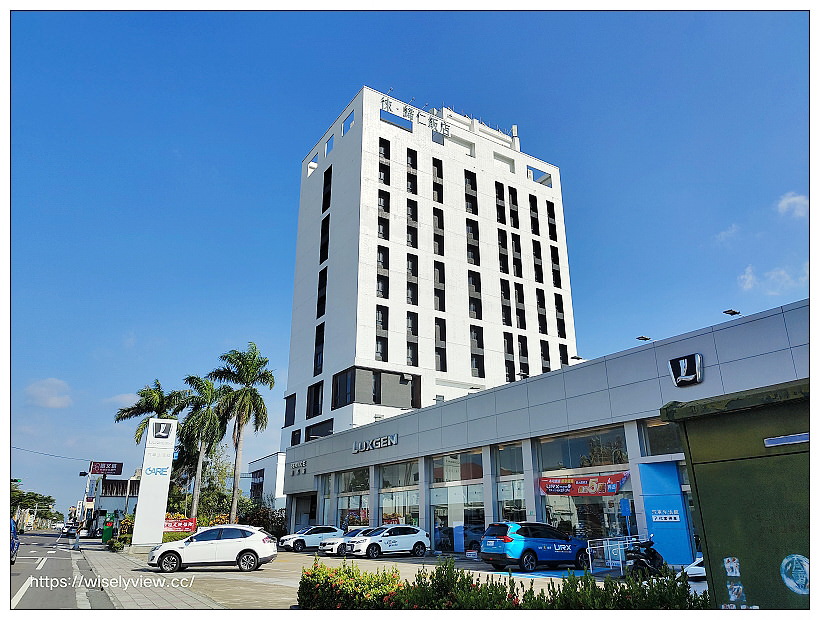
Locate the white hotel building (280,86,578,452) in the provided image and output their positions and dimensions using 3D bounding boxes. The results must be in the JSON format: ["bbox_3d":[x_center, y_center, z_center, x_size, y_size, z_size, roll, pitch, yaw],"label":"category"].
[{"bbox_3d":[3.209,2.172,78.037,32.400,52.500,19.200,12,-23,-30],"label":"white hotel building"}]

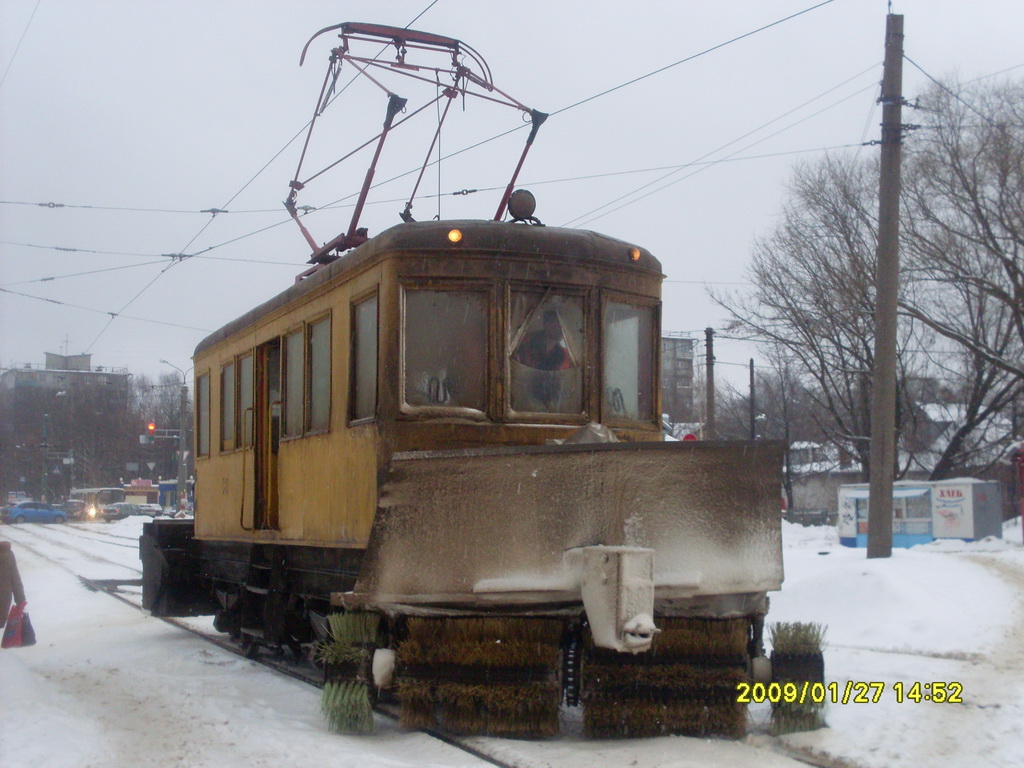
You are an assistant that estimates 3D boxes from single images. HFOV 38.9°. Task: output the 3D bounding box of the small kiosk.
[{"bbox_3d":[15.985,5.151,57.000,5.800,2.600,2.500,-5,-7,41],"label":"small kiosk"}]

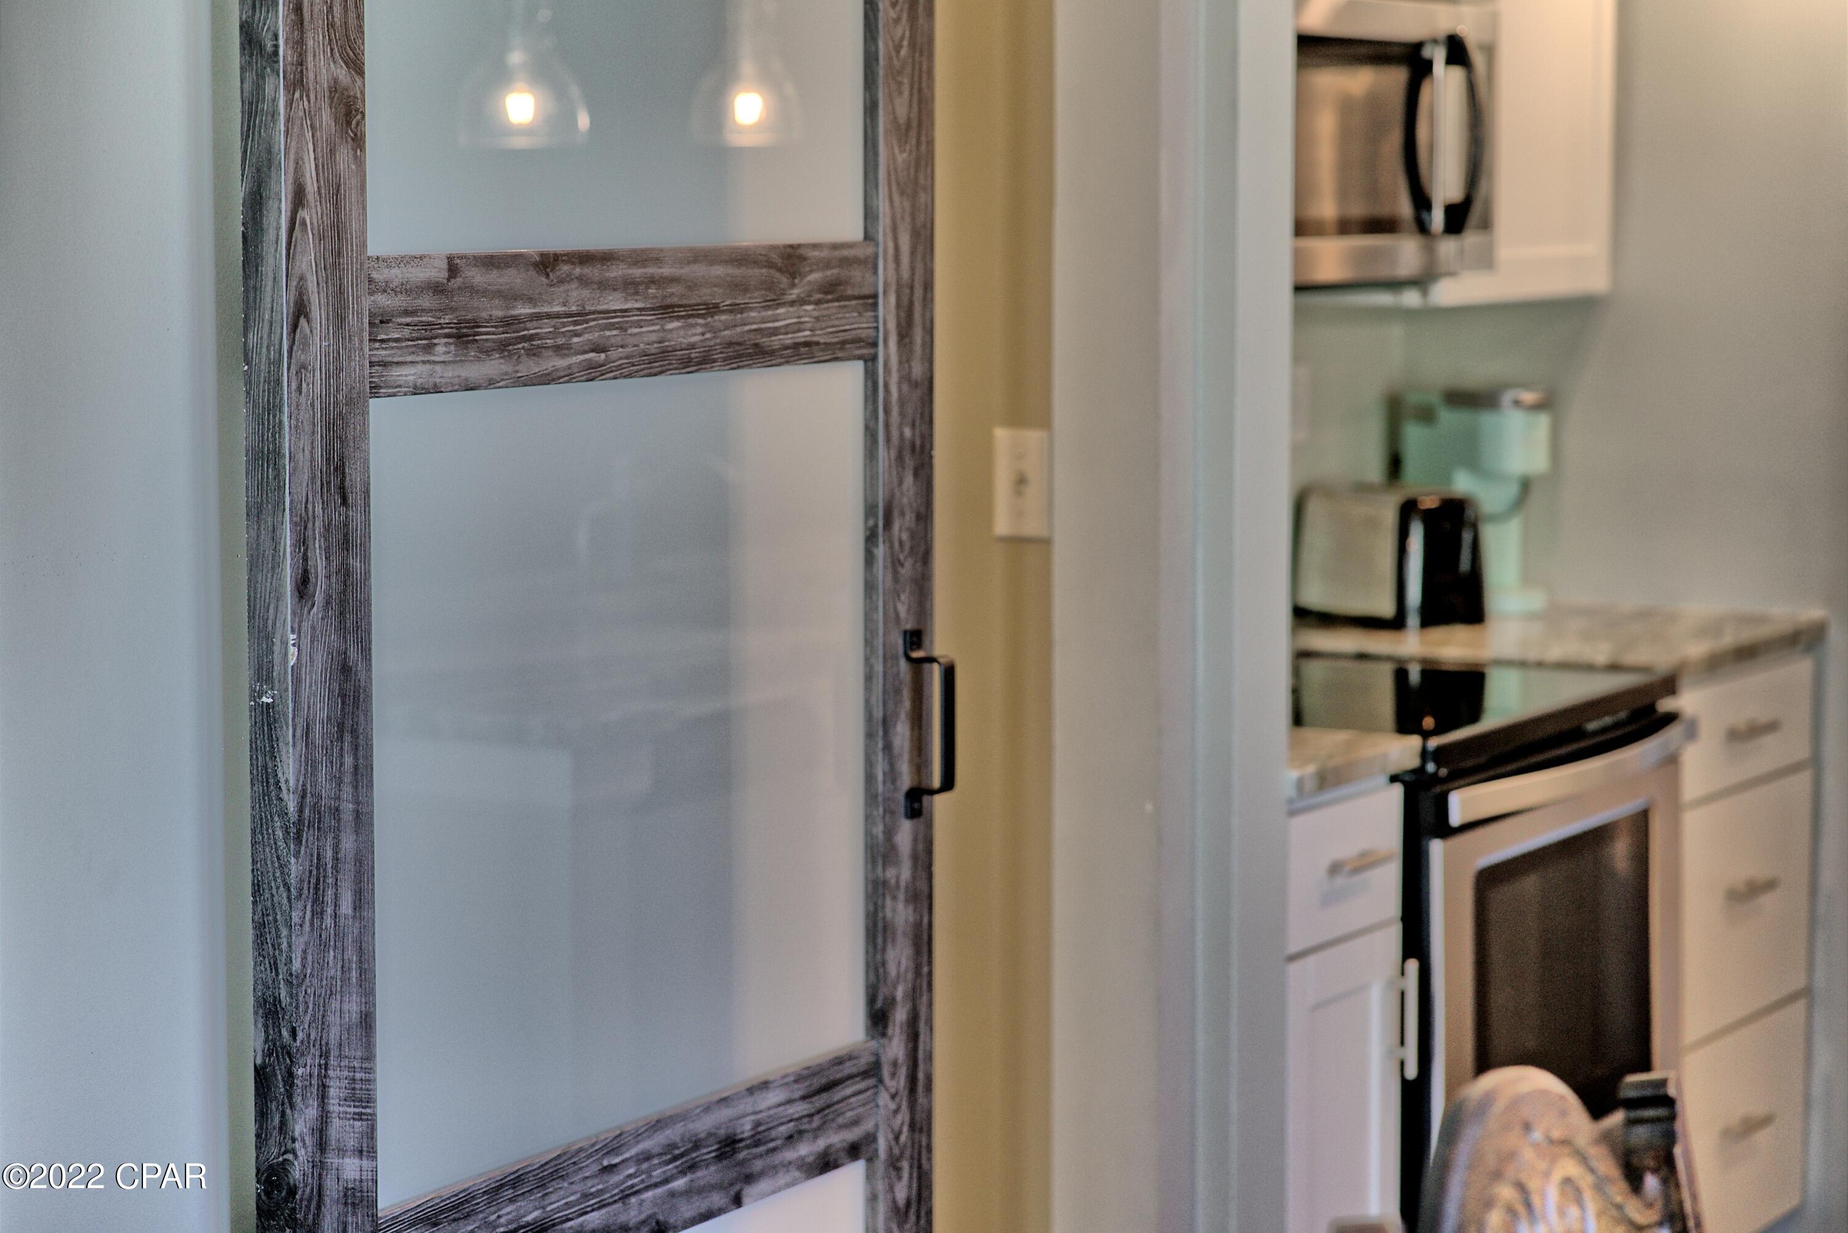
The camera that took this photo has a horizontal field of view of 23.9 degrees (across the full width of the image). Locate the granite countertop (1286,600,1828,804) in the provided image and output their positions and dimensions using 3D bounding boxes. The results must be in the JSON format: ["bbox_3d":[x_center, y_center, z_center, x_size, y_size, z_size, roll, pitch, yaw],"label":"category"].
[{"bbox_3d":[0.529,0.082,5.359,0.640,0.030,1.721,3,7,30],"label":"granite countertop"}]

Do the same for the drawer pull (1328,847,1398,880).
[{"bbox_3d":[0.464,0.261,4.627,0.034,0.012,0.132,3,7,30],"label":"drawer pull"}]

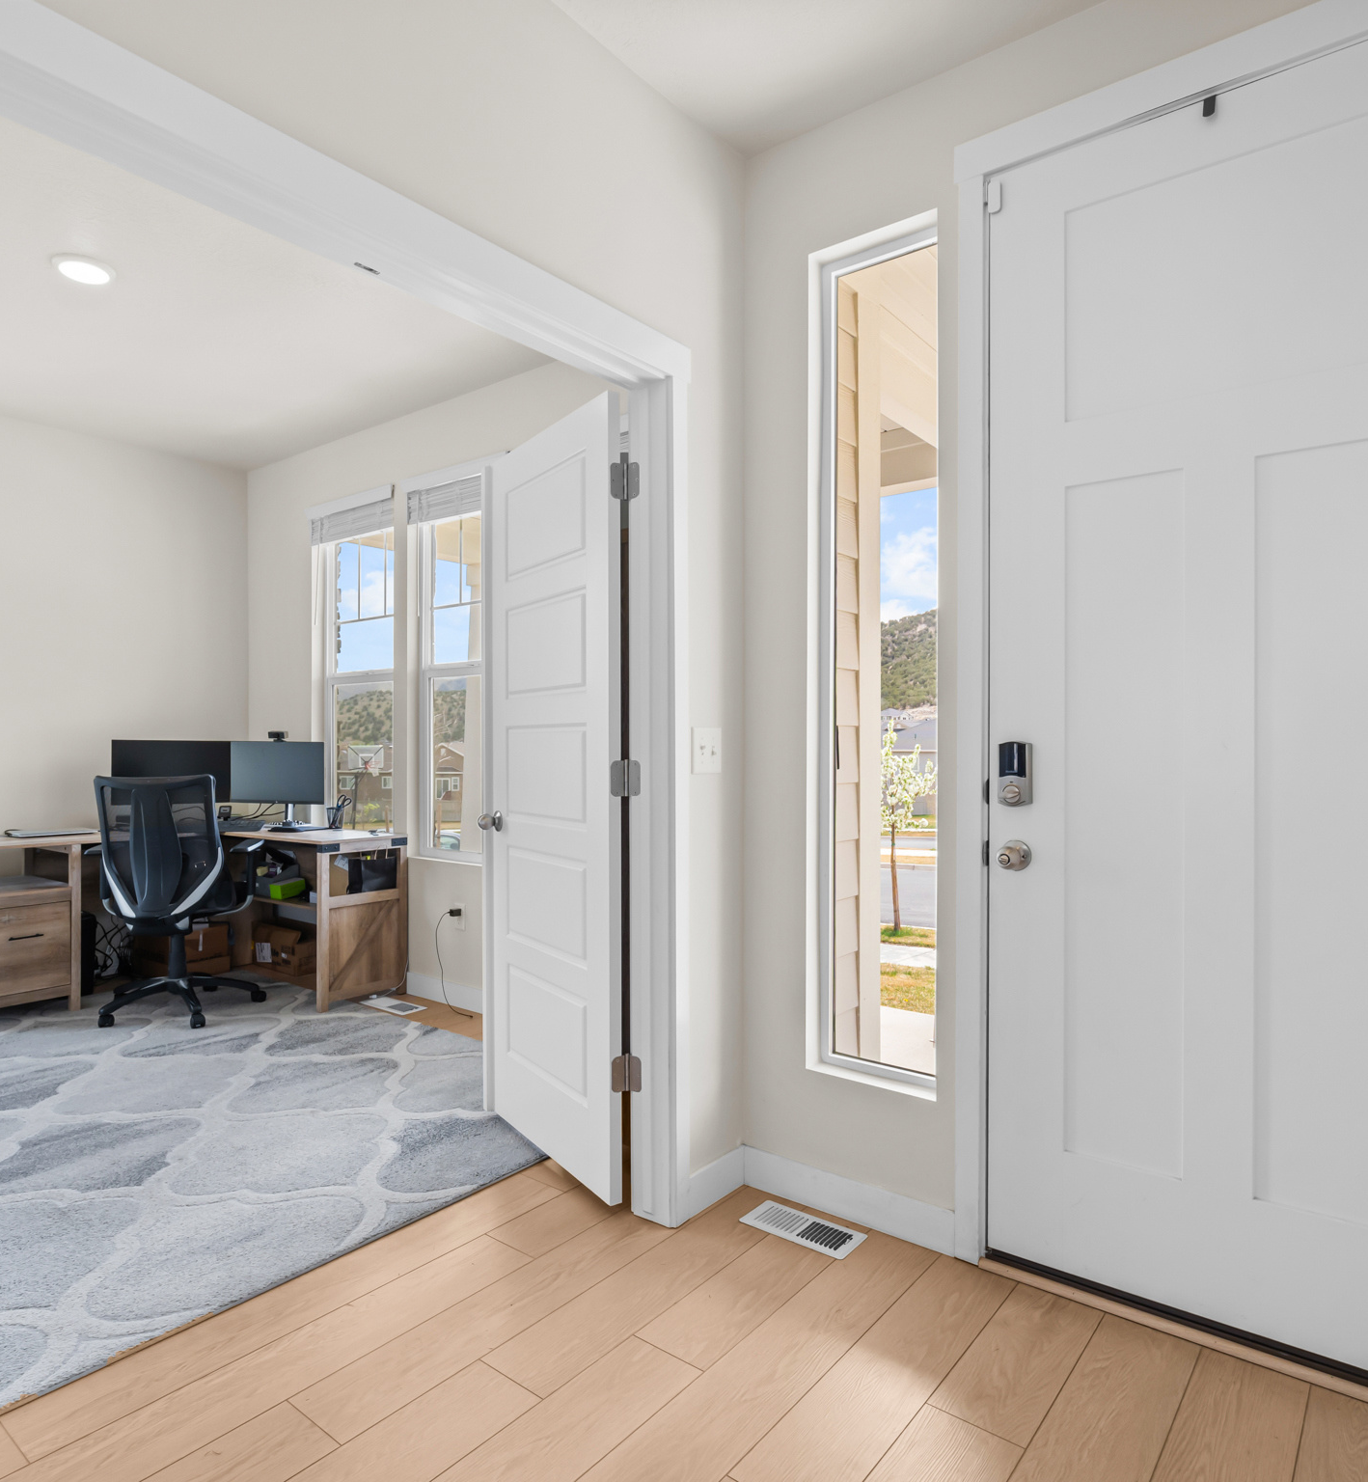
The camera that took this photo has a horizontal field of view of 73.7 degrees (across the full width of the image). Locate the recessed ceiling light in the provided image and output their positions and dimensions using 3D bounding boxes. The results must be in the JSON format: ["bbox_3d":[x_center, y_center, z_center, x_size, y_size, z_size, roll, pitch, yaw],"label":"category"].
[{"bbox_3d":[-1.976,-1.548,3.008,0.180,0.020,0.180,0,0,0],"label":"recessed ceiling light"}]

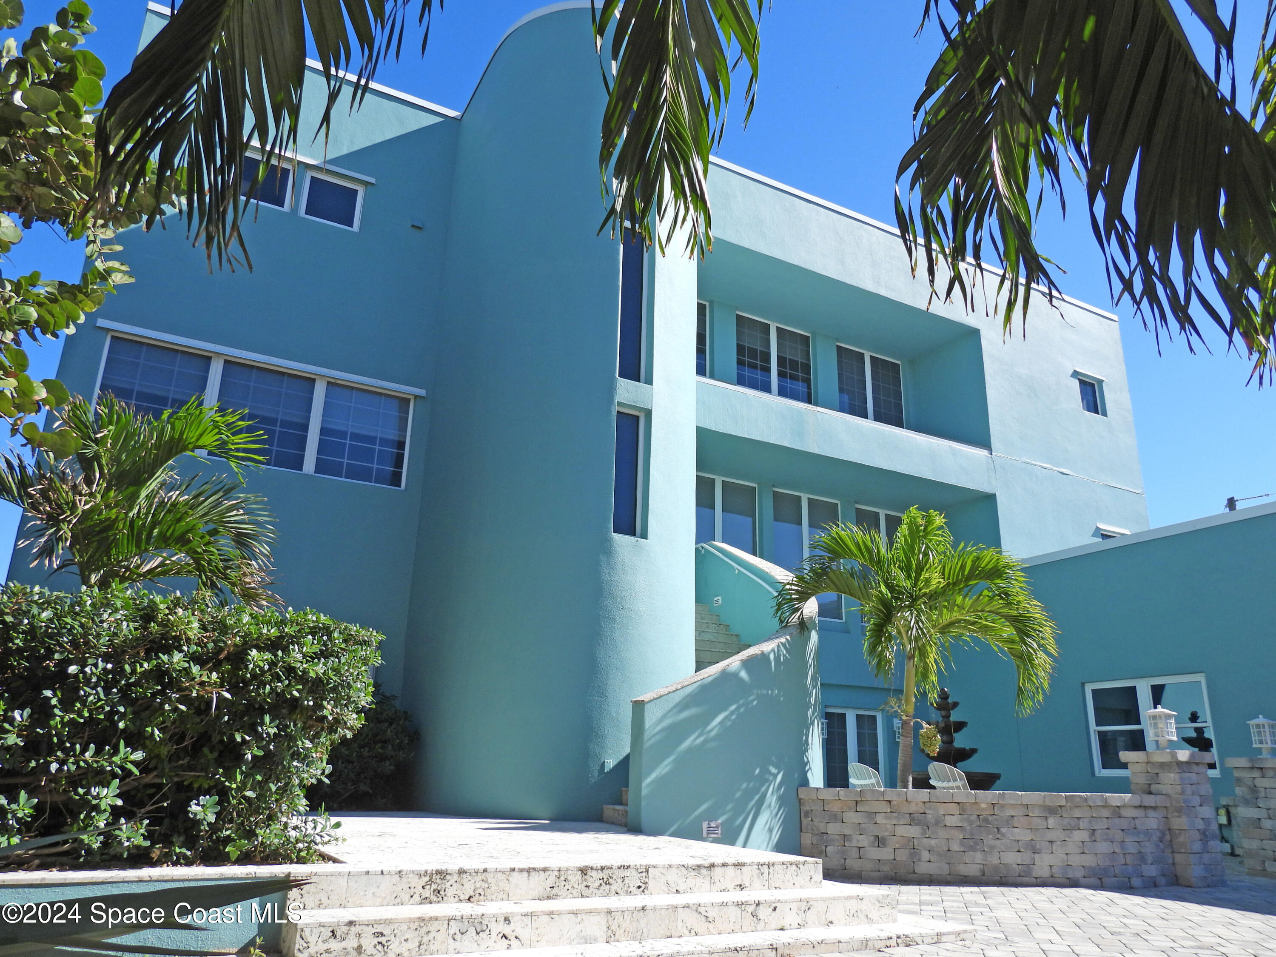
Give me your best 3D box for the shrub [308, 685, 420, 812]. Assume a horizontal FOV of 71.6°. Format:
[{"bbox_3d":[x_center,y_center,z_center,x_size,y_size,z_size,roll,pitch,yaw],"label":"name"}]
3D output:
[{"bbox_3d":[-3.345,3.201,10.551,1.350,1.371,1.250,11,-20,-26],"label":"shrub"}]

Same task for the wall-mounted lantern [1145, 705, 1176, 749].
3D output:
[{"bbox_3d":[5.372,2.563,9.086,0.235,0.444,0.235,11,-20,-26],"label":"wall-mounted lantern"}]

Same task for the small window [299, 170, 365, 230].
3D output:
[{"bbox_3d":[-4.668,-4.249,13.553,0.873,0.829,0.120,11,-20,-26],"label":"small window"}]

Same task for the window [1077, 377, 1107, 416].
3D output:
[{"bbox_3d":[10.092,-1.780,19.746,0.856,0.794,0.140,11,-20,-26],"label":"window"}]

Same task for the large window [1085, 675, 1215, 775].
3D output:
[{"bbox_3d":[8.007,3.890,13.854,0.120,1.469,1.989,11,-20,-26],"label":"large window"}]

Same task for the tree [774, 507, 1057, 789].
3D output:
[{"bbox_3d":[2.999,2.179,9.561,2.950,3.819,2.750,-4,-19,17],"label":"tree"}]

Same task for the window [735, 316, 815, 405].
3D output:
[{"bbox_3d":[2.835,-2.430,18.412,1.930,1.720,0.120,11,-20,-26],"label":"window"}]

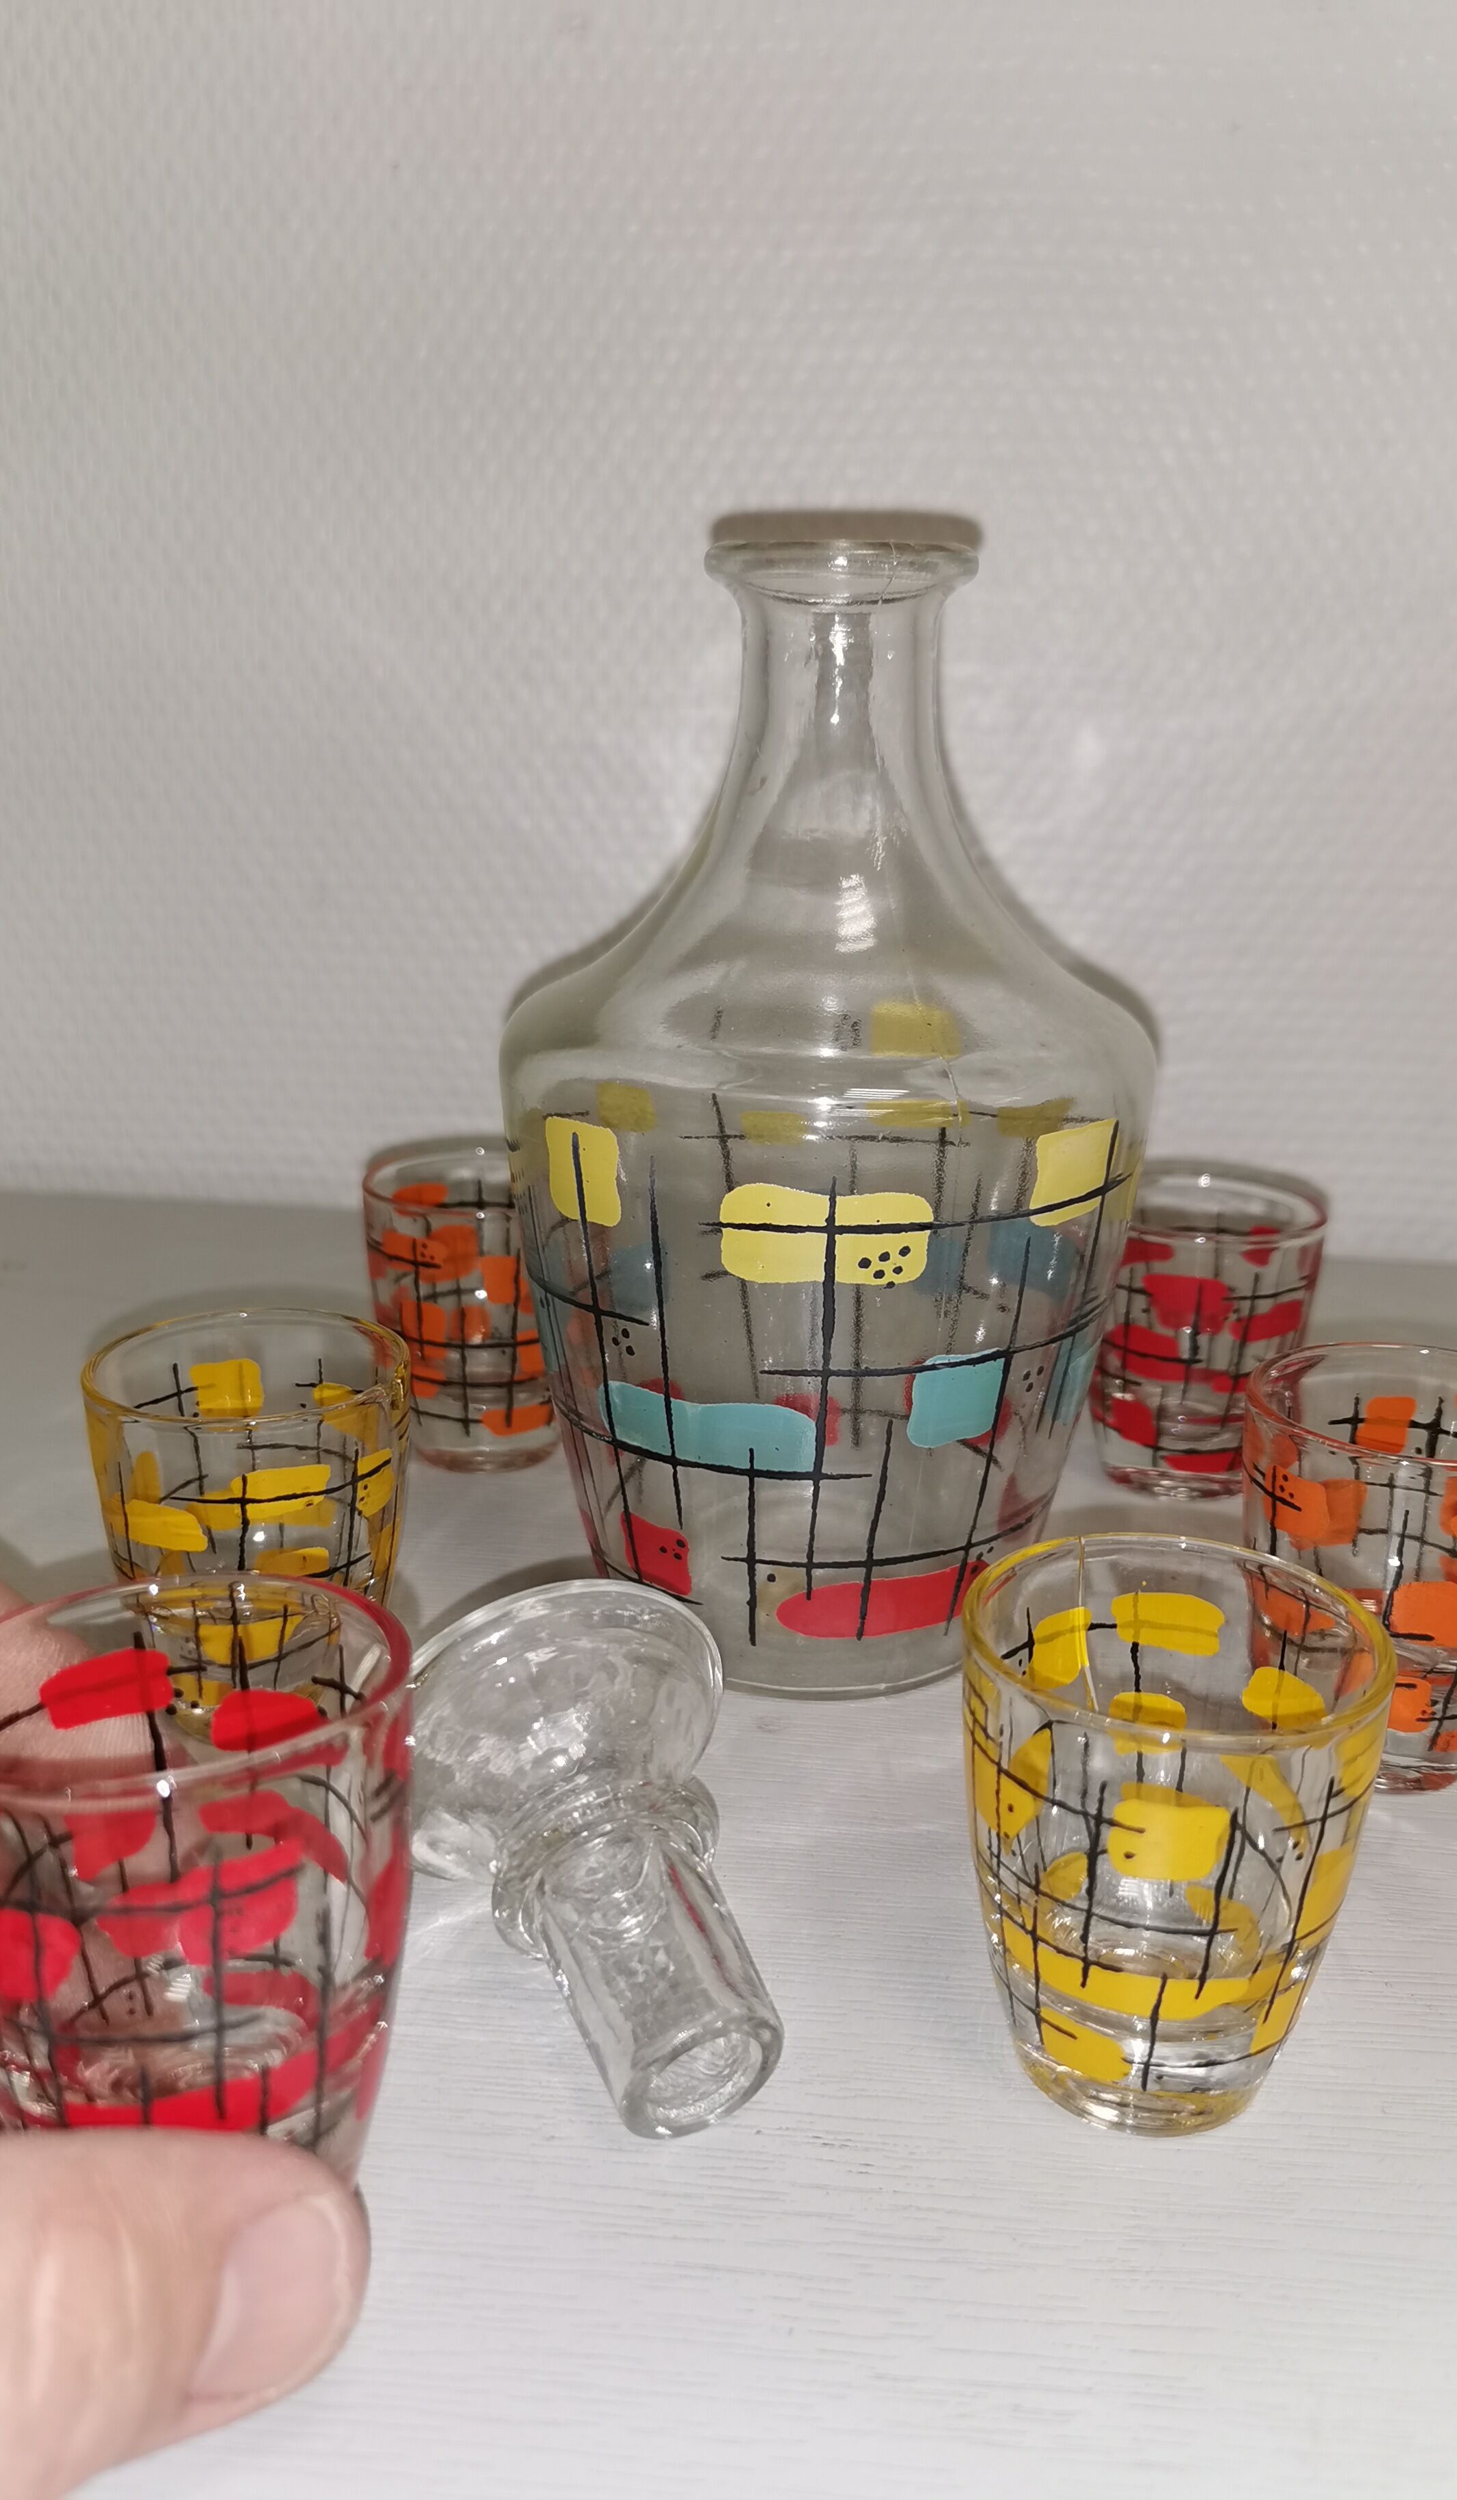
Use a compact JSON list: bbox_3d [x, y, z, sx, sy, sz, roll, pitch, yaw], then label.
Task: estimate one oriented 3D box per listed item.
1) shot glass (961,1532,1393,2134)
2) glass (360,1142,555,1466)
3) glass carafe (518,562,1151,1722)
[{"bbox_3d":[0.046,0.064,0.210,0.044,0.052,0.044,1,17,0],"label":"shot glass"},{"bbox_3d":[-0.046,0.013,0.369,0.044,0.052,0.044,1,17,0],"label":"glass"},{"bbox_3d":[0.015,-0.020,0.293,0.097,0.161,0.097,1,17,0],"label":"glass carafe"}]

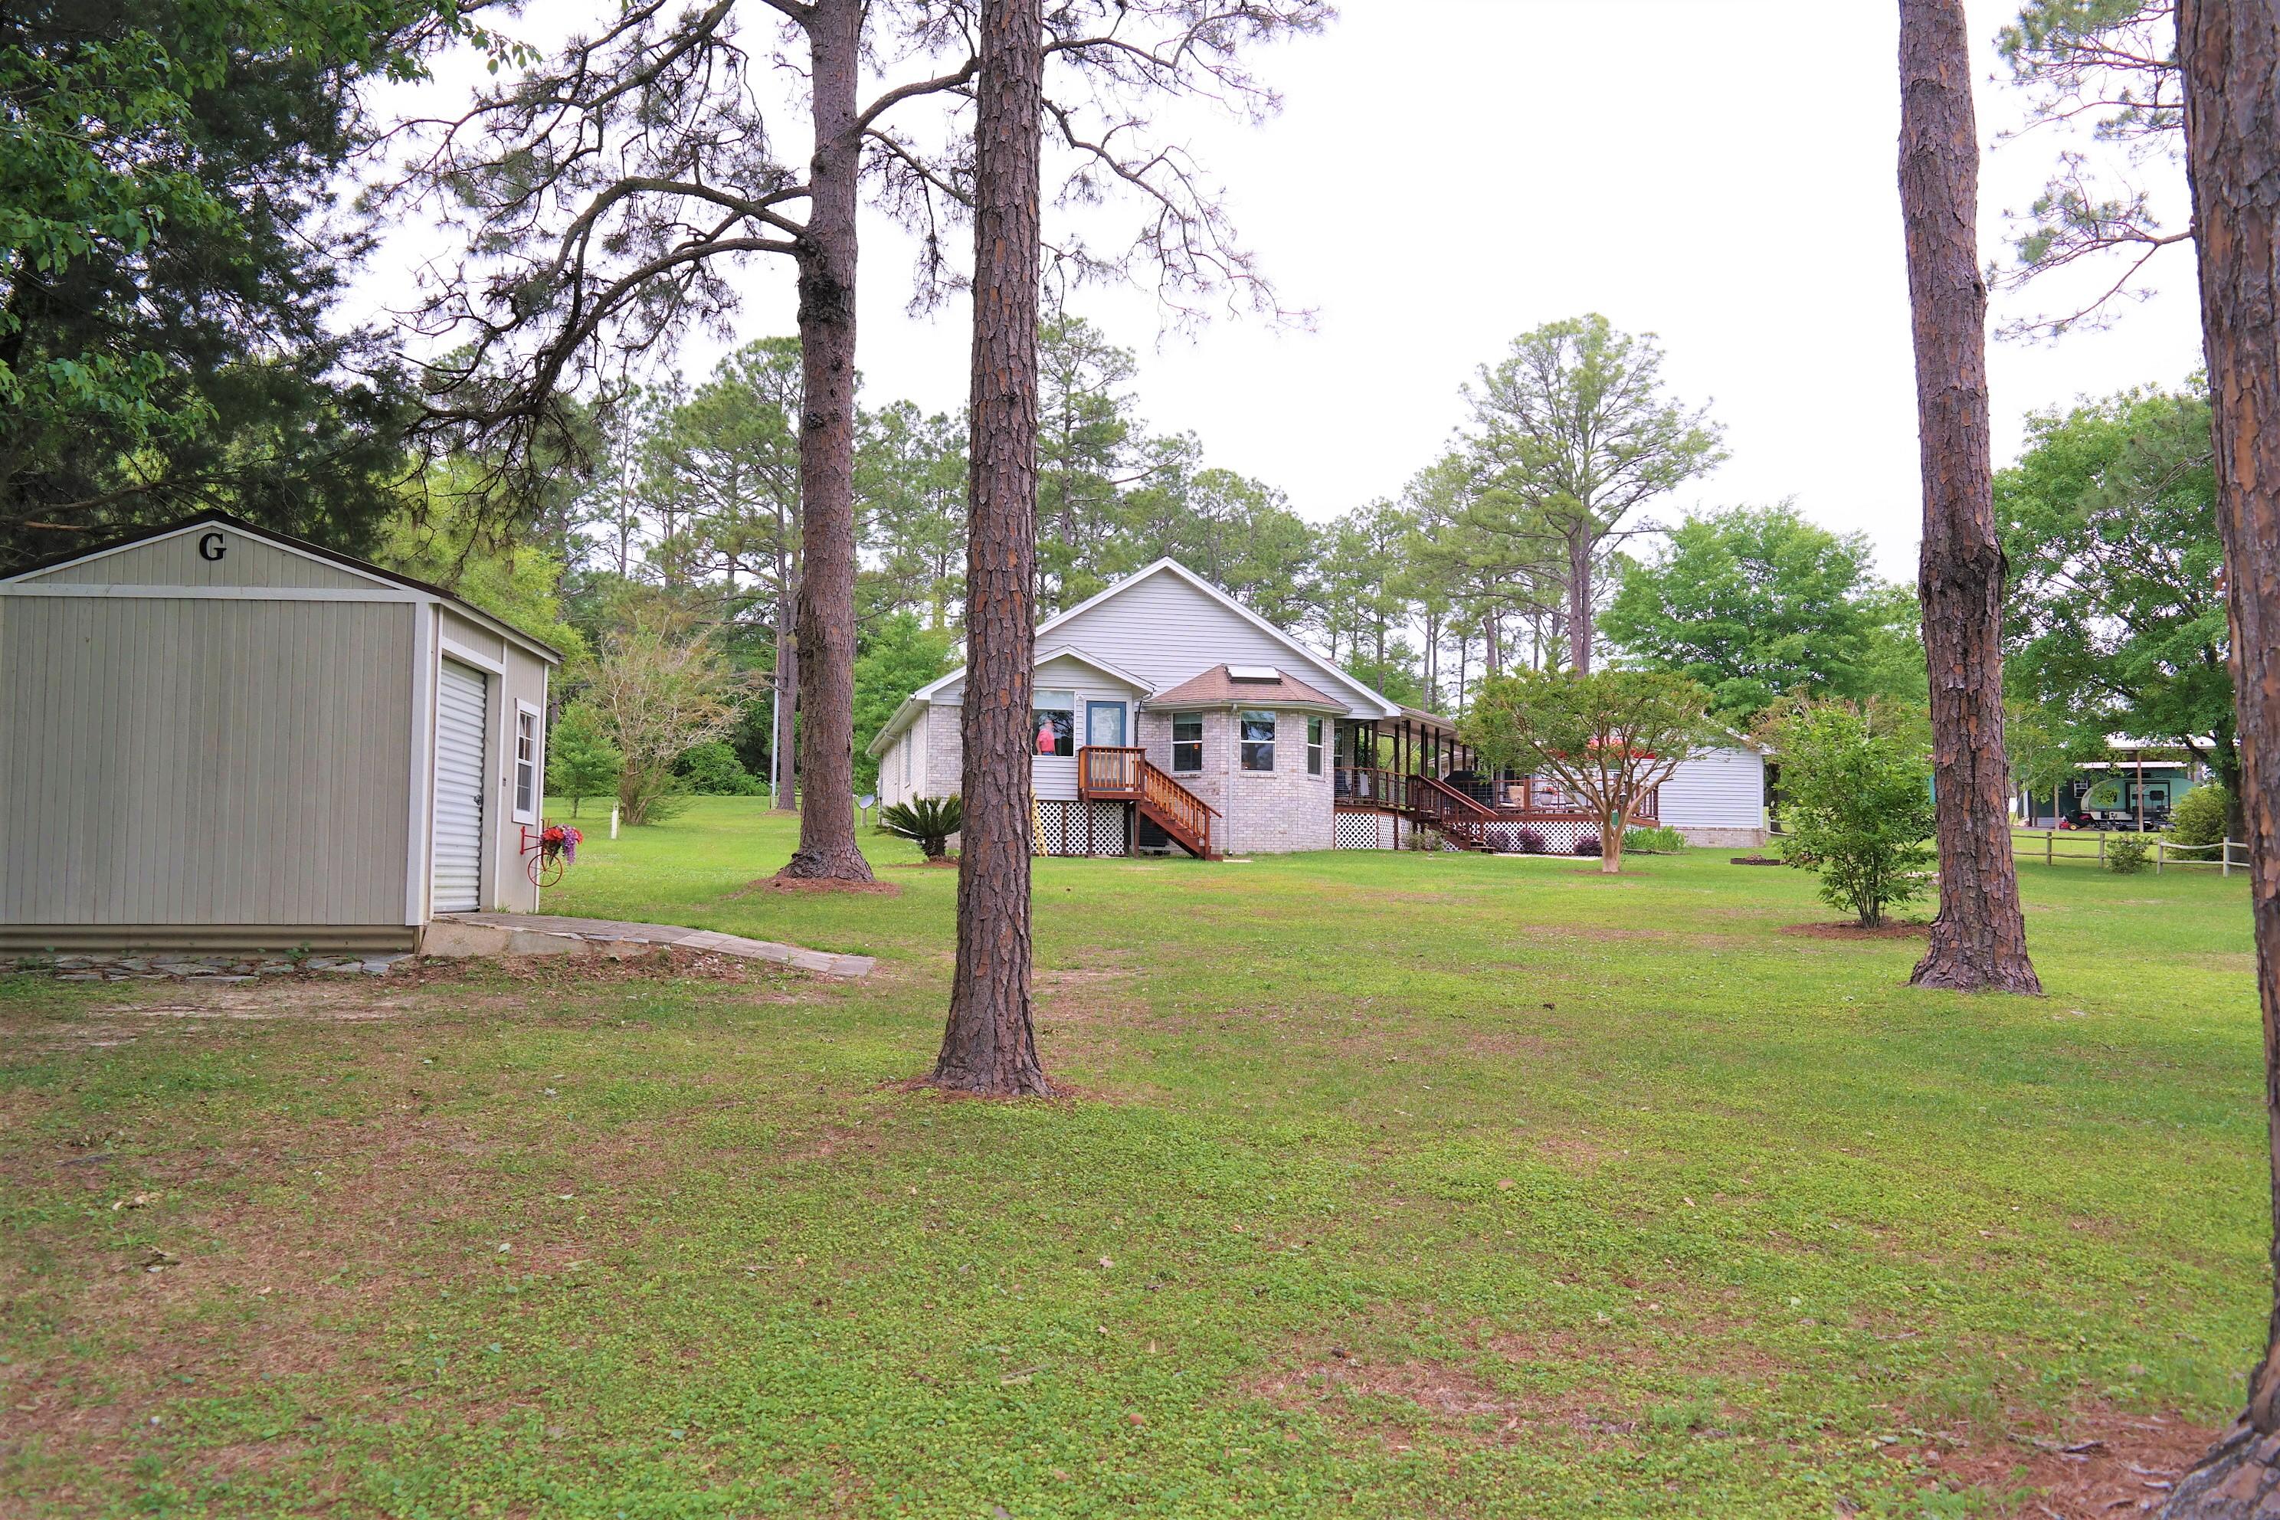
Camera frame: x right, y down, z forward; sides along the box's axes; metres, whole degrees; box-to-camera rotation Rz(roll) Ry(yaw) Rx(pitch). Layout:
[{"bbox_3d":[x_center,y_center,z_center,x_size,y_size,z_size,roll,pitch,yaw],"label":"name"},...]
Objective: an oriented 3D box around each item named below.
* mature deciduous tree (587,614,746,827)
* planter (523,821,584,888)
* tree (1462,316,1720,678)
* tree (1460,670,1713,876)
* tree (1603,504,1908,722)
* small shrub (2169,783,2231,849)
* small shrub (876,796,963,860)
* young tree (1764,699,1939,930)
[{"bbox_3d":[-13.882,-1.172,50.000,4.700,6.201,4.700,1,-4,0],"label":"mature deciduous tree"},{"bbox_3d":[-5.007,0.799,14.600,0.520,0.570,0.270,1,-4,-4],"label":"planter"},{"bbox_3d":[16.046,-6.644,61.000,9.200,18.373,9.000,1,-4,0],"label":"tree"},{"bbox_3d":[7.829,0.203,30.000,4.400,3.596,4.300,1,-4,0],"label":"tree"},{"bbox_3d":[21.892,-3.306,61.000,10.800,11.698,10.500,1,-4,0],"label":"tree"},{"bbox_3d":[27.297,1.559,44.000,1.850,1.926,1.800,1,-4,0],"label":"small shrub"},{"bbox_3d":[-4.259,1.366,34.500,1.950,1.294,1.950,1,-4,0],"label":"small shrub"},{"bbox_3d":[8.011,0.590,19.200,1.900,2.541,1.850,1,-4,0],"label":"young tree"}]

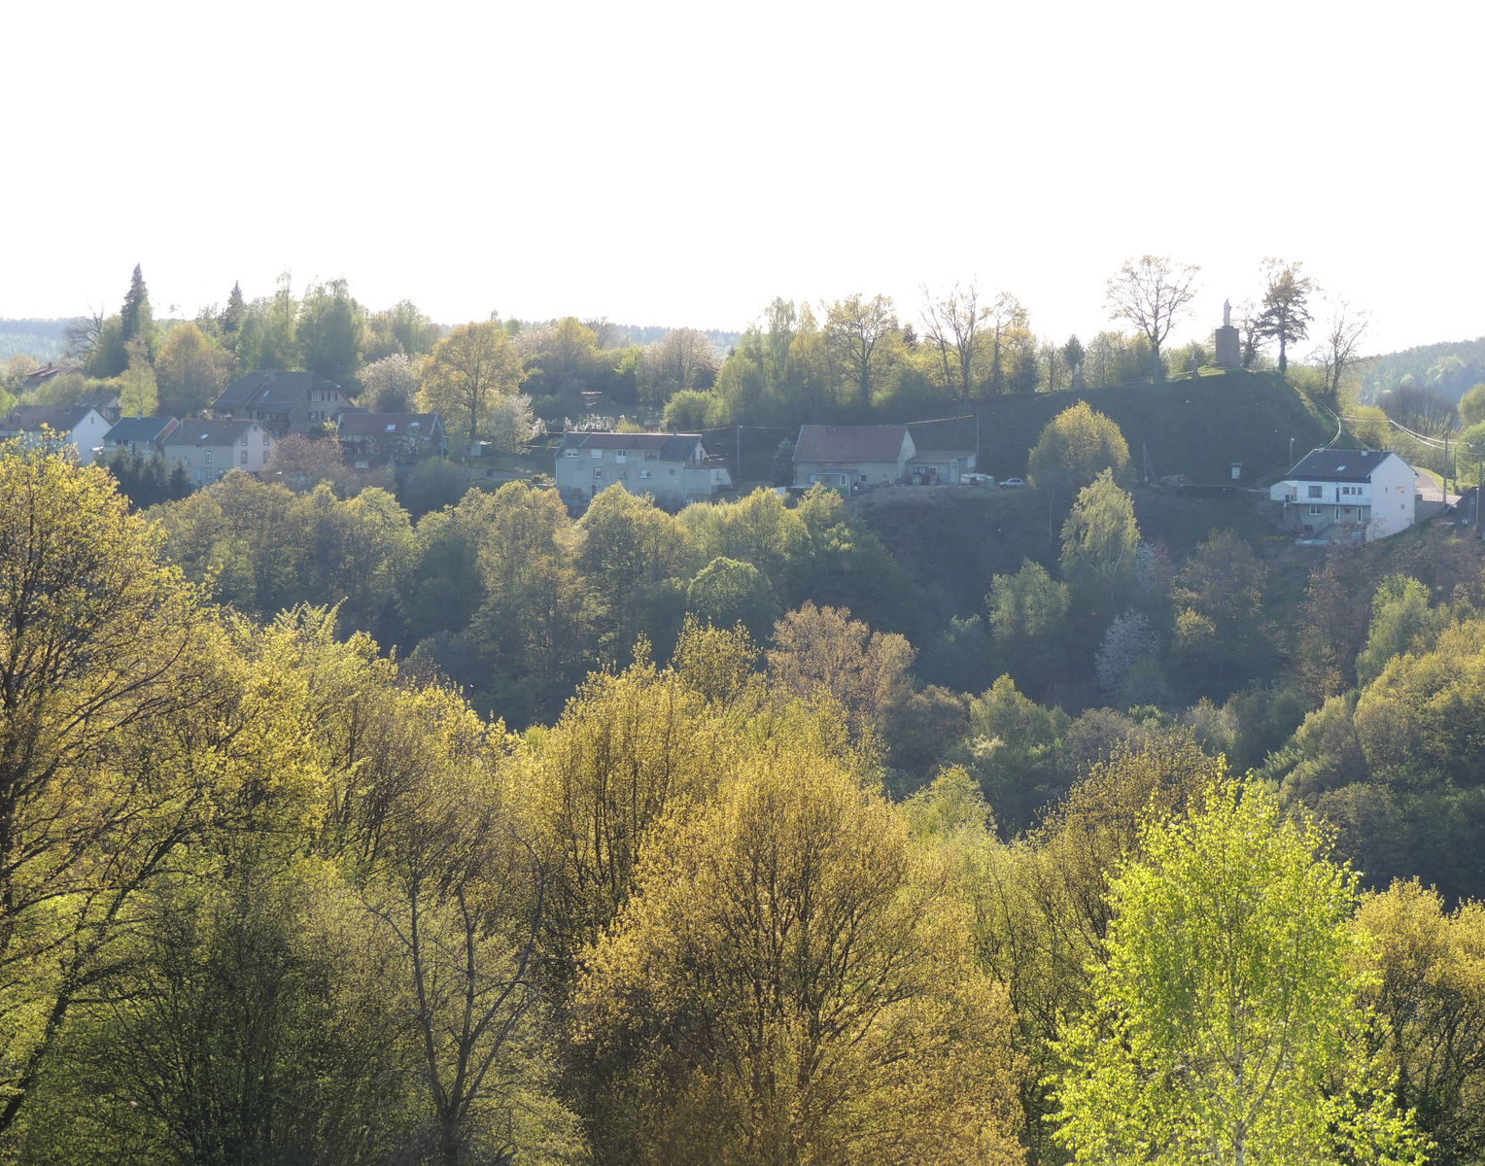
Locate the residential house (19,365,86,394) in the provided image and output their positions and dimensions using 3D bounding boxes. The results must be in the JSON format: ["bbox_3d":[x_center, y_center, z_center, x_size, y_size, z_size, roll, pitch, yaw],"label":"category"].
[{"bbox_3d":[-131.730,-37.790,859.140,10.500,8.000,10.000,2,4,33],"label":"residential house"}]

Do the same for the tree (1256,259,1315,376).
[{"bbox_3d":[86.170,-42.360,712.000,9.600,18.290,9.400,0,3,7],"label":"tree"}]

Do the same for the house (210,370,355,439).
[{"bbox_3d":[-76.000,-29.430,740.530,18.000,11.600,14.500,3,4,40],"label":"house"}]

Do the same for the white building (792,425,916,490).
[{"bbox_3d":[17.100,-19.350,689.520,16.500,9.600,11.000,1,3,15],"label":"white building"}]

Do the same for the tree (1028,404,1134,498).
[{"bbox_3d":[50.040,-19.510,668.000,15.600,14.990,15.200,0,3,4],"label":"tree"}]

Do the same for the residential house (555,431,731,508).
[{"bbox_3d":[-14.590,-16.660,659.630,23.500,11.300,10.000,1,3,16],"label":"residential house"}]

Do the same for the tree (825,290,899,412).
[{"bbox_3d":[19.140,-37.290,722.000,11.600,18.940,11.400,0,3,2],"label":"tree"}]

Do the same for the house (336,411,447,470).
[{"bbox_3d":[-55.550,-22.380,712.000,15.400,9.530,9.300,1,3,10],"label":"house"}]

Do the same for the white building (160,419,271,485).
[{"bbox_3d":[-81.750,-20.340,703.000,15.200,10.840,10.000,2,4,35],"label":"white building"}]

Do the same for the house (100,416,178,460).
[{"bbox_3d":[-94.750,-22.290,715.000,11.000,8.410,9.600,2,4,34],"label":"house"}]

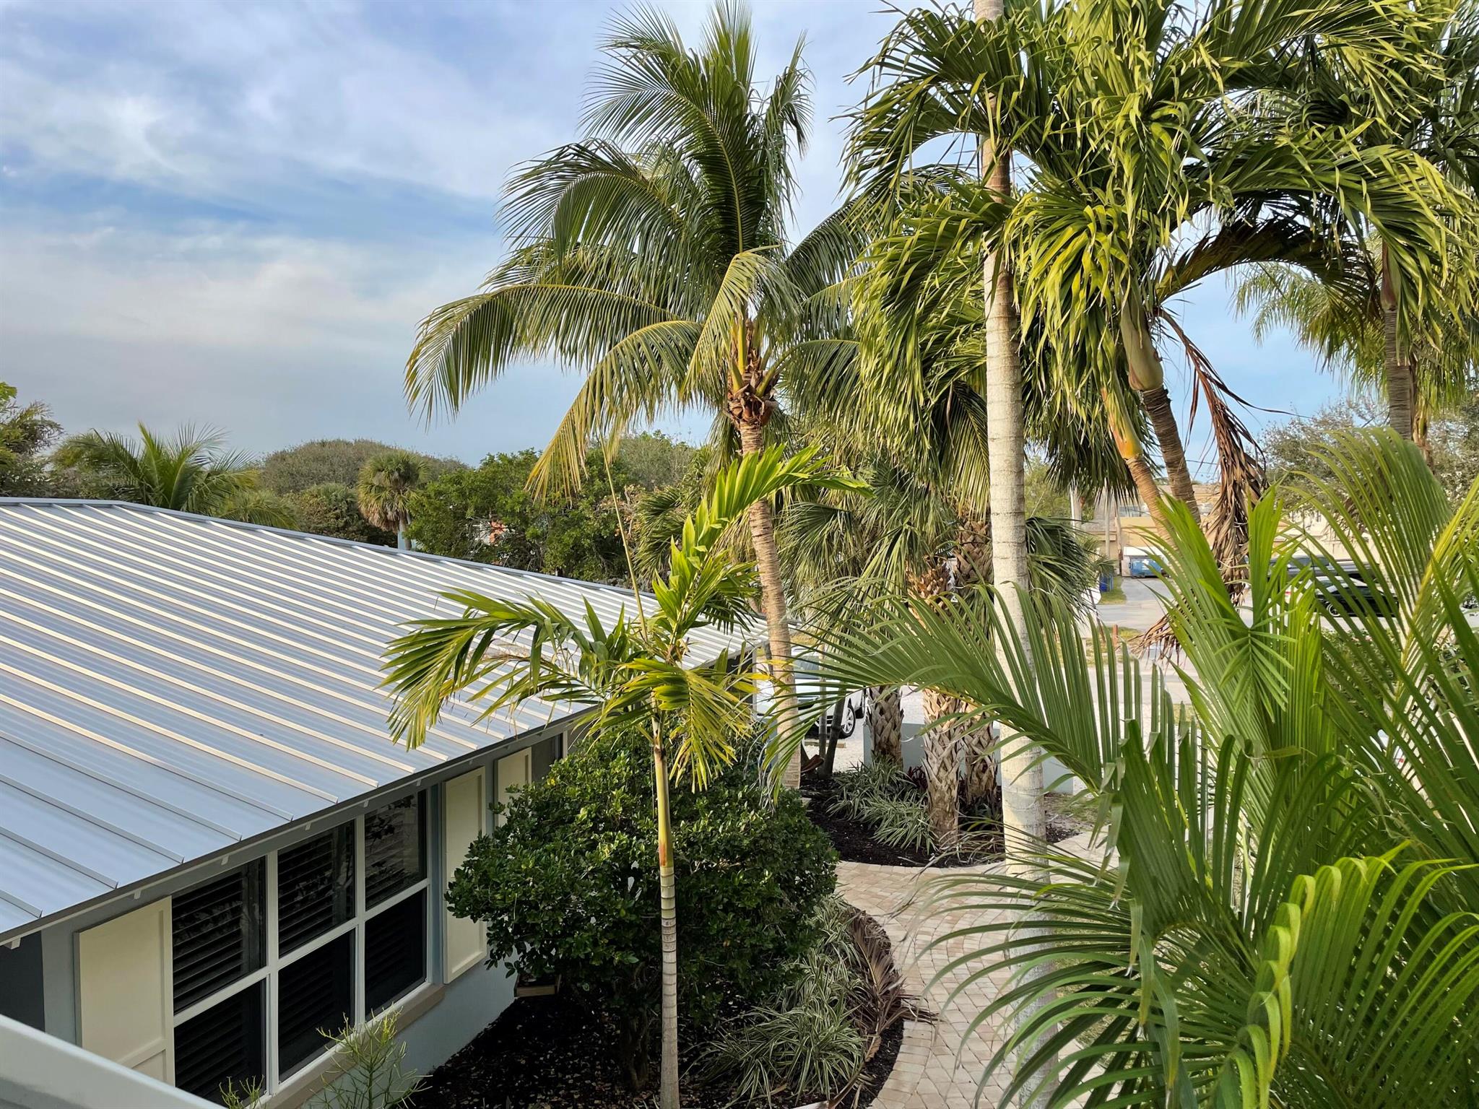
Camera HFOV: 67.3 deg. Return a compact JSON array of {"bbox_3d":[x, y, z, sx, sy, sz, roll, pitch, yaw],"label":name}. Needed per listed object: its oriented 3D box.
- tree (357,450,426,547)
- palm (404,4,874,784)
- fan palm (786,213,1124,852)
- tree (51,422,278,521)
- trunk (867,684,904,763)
[{"bbox_3d":[-15.050,-1.100,48.000,3.100,6.600,3.100,0,2,0],"label":"tree"},{"bbox_3d":[-1.000,-2.200,16.200,7.500,11.600,7.000,0,2,0],"label":"palm"},{"bbox_3d":[2.870,-0.400,14.800,4.400,8.200,4.300,0,2,0],"label":"fan palm"},{"bbox_3d":[-15.560,-0.300,30.000,5.800,6.300,5.500,0,2,0],"label":"tree"},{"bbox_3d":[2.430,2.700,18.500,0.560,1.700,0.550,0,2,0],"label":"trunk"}]

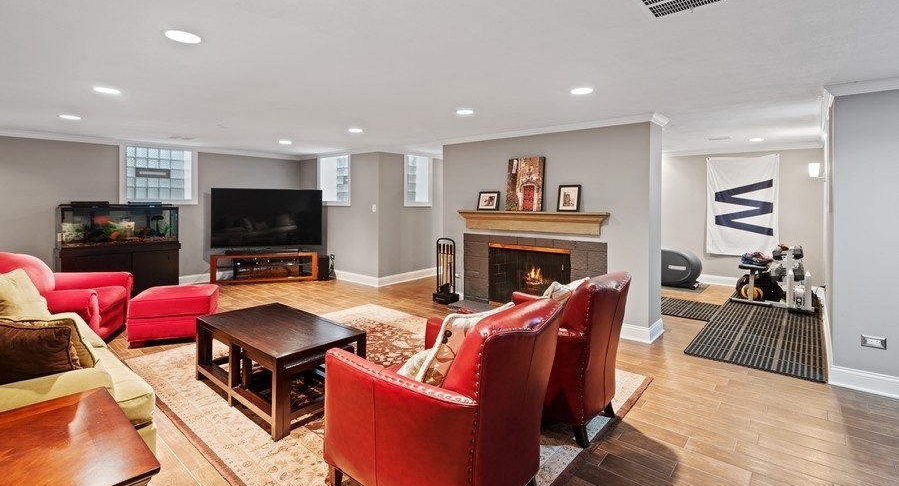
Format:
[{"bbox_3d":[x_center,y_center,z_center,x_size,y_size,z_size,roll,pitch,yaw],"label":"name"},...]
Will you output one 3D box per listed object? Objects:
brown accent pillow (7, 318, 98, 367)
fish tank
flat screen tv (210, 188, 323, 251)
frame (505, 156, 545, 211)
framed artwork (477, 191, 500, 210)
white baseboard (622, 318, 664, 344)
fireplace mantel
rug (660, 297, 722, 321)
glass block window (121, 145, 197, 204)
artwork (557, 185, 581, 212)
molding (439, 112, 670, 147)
[{"bbox_3d":[-2.020,0.553,1.950,0.180,0.300,0.430,5,7,44],"label":"brown accent pillow"},{"bbox_3d":[-4.562,-0.256,5.572,0.420,0.550,1.230,3,5,41],"label":"fish tank"},{"bbox_3d":[-3.011,-0.414,6.678,1.670,0.955,0.070,-2,4,-22],"label":"flat screen tv"},{"bbox_3d":[0.871,-0.671,4.604,0.450,0.605,0.045,3,0,42],"label":"frame"},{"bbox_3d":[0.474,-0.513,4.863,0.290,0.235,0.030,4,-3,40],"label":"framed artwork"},{"bbox_3d":[1.868,0.844,4.026,0.400,0.155,0.420,4,6,40],"label":"white baseboard"},{"bbox_3d":[0.869,-0.236,4.510,1.822,0.235,0.170,4,6,40],"label":"fireplace mantel"},{"bbox_3d":[2.793,0.795,5.123,1.050,0.020,0.900,4,6,40],"label":"rug"},{"bbox_3d":[-4.439,-1.013,6.137,0.130,0.860,0.970,3,5,41],"label":"glass block window"},{"bbox_3d":[1.275,-0.471,4.254,0.238,0.285,0.030,3,-6,42],"label":"artwork"},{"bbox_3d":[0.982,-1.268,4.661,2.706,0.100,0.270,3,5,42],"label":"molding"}]

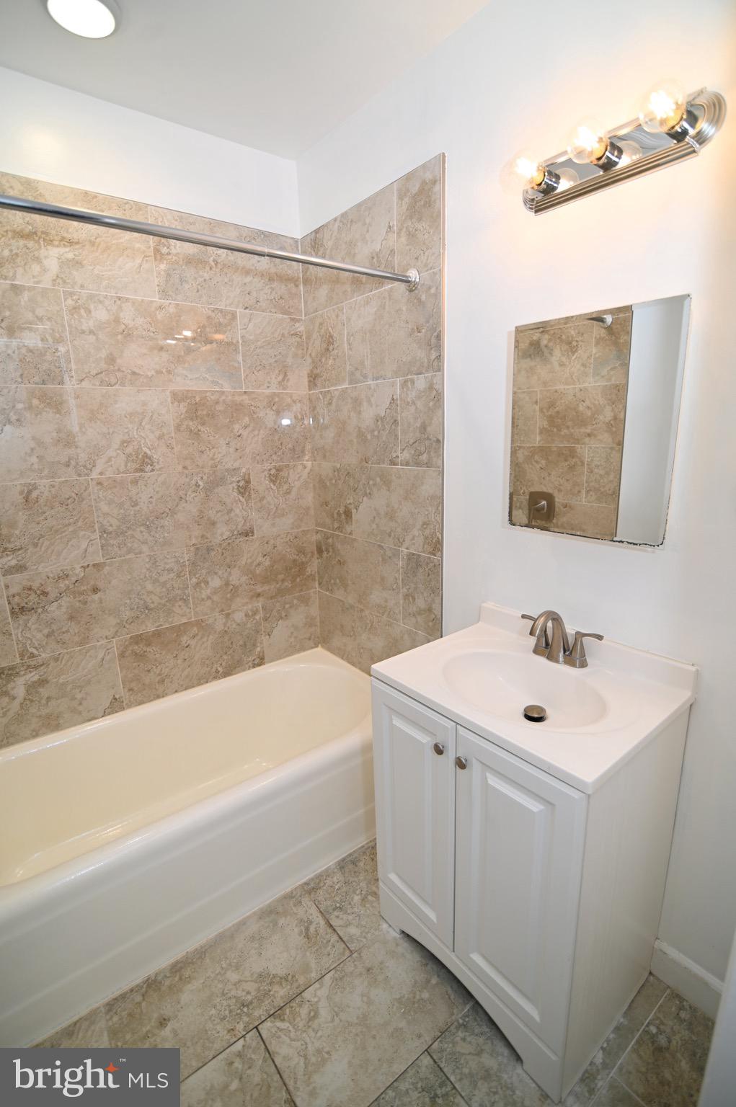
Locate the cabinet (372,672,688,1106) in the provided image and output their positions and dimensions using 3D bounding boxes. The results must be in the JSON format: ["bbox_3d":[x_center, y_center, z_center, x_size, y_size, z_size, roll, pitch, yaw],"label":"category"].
[{"bbox_3d":[0.392,0.718,1.324,0.457,0.798,0.599,-12,17,-37],"label":"cabinet"}]

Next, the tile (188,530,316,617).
[{"bbox_3d":[-0.495,0.079,2.215,0.613,0.307,0.010,-12,17,-35],"label":"tile"}]

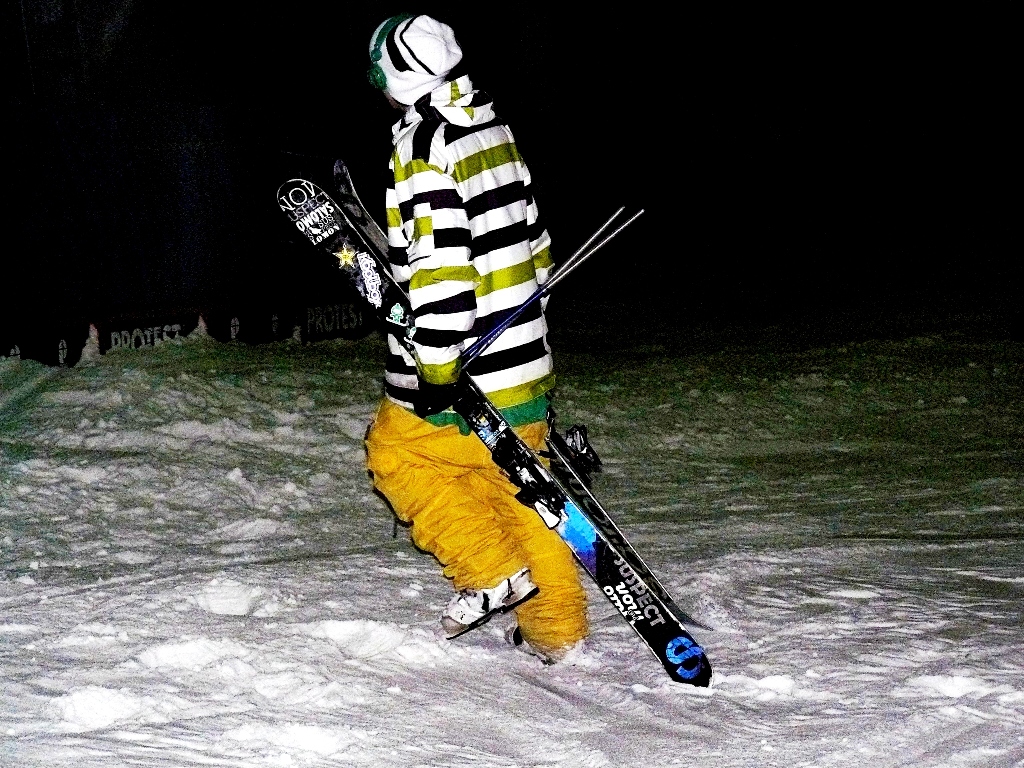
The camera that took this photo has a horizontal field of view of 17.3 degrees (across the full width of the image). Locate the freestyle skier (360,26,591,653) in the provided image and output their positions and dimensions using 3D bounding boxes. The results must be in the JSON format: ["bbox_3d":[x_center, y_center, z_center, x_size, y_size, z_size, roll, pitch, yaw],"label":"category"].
[{"bbox_3d":[-0.096,-0.123,8.900,0.620,1.720,0.580,2,4,37],"label":"freestyle skier"}]

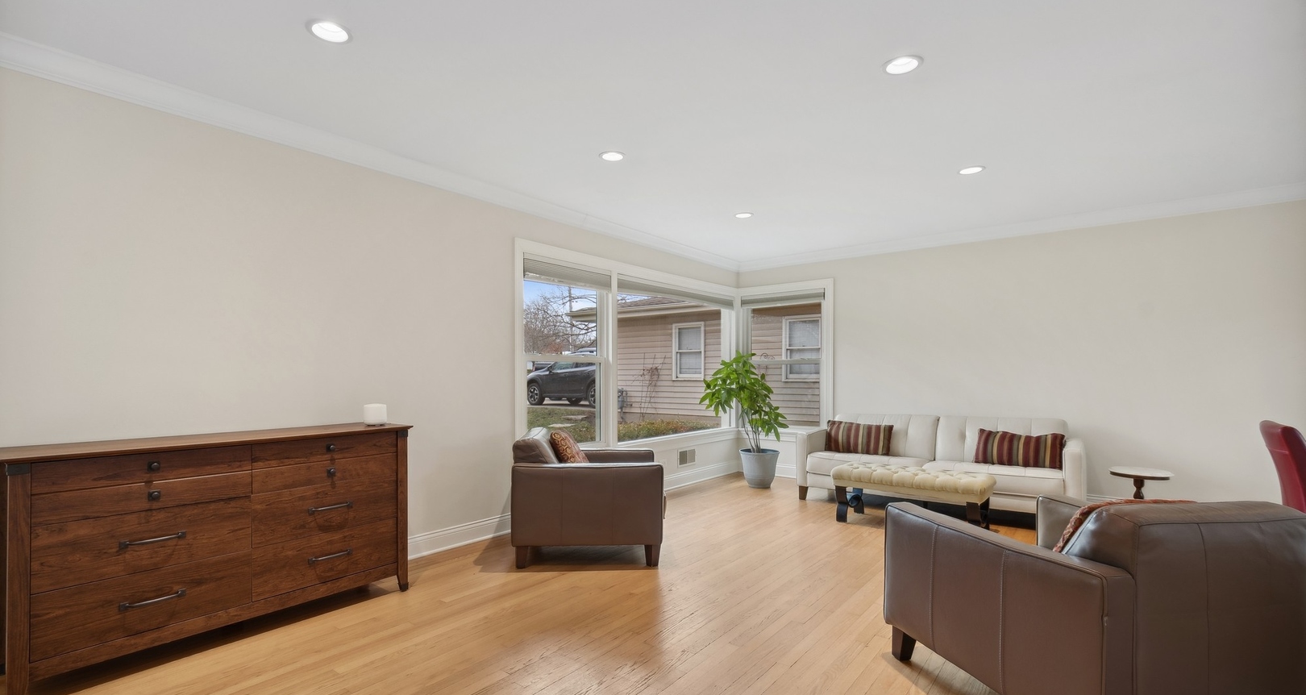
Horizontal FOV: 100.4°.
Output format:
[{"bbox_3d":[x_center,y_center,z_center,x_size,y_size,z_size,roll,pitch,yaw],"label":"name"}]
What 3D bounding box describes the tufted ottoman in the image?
[{"bbox_3d":[1.982,1.163,4.187,1.070,0.415,0.450,-2,-3,36],"label":"tufted ottoman"}]

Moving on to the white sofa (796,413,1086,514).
[{"bbox_3d":[2.480,1.008,4.884,2.110,0.790,0.890,-2,-3,32],"label":"white sofa"}]

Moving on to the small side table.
[{"bbox_3d":[3.468,1.119,3.861,0.360,0.470,0.360,-2,-4,39],"label":"small side table"}]

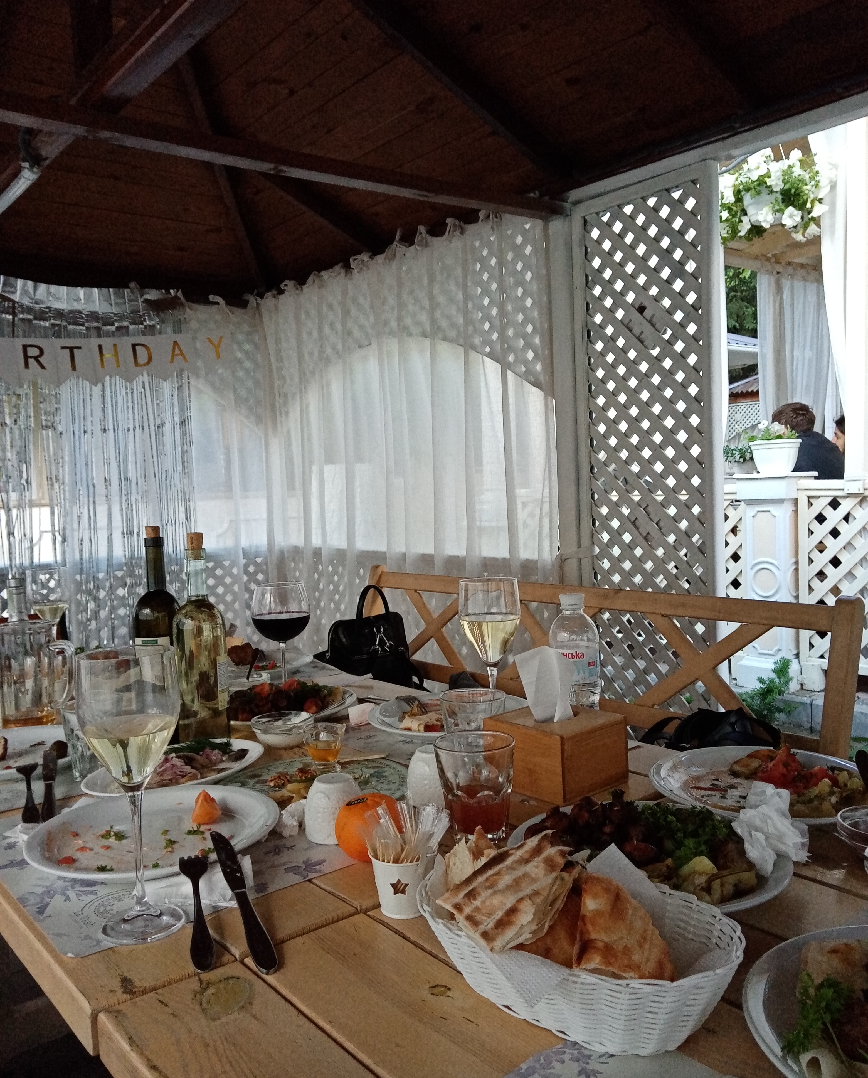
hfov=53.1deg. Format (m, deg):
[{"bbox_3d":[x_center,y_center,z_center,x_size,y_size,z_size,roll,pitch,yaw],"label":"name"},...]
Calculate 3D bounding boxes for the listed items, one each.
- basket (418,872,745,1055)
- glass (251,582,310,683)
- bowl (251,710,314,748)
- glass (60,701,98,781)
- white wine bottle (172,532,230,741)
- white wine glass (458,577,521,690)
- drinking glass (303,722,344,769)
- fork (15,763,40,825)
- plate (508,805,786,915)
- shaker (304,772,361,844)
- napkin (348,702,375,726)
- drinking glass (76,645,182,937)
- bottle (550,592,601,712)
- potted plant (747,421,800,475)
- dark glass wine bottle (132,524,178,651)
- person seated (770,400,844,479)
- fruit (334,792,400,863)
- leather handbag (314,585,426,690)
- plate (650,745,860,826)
[{"bbox_3d":[0.101,0.307,0.644,0.247,0.072,0.156,1,4,36],"label":"basket"},{"bbox_3d":[-0.265,0.180,1.530,0.102,0.200,0.102,-2,3,0],"label":"glass"},{"bbox_3d":[-0.217,0.273,1.242,0.089,0.038,0.089,-2,3,0],"label":"bowl"},{"bbox_3d":[-0.441,0.257,1.129,0.083,0.096,0.083,-4,4,-40],"label":"glass"},{"bbox_3d":[-0.362,0.152,1.345,0.082,0.323,0.082,-3,4,-11],"label":"white wine bottle"},{"bbox_3d":[0.079,0.171,1.173,0.083,0.227,0.083,-2,3,0],"label":"white wine glass"},{"bbox_3d":[-0.147,0.286,1.195,0.057,0.054,0.057,-3,4,-8],"label":"drinking glass"},{"bbox_3d":[-0.509,0.319,1.093,0.027,0.020,0.195,-4,9,-26],"label":"fork"},{"bbox_3d":[0.208,0.312,0.859,0.270,0.026,0.268,-2,4,0],"label":"plate"},{"bbox_3d":[-0.112,0.297,0.971,0.063,0.063,0.063,-3,4,-7],"label":"shaker"},{"bbox_3d":[-0.113,0.270,1.355,0.045,0.028,0.042,-4,4,-40],"label":"napkin"},{"bbox_3d":[-0.246,0.206,0.717,0.083,0.223,0.083,-4,4,-40],"label":"drinking glass"},{"bbox_3d":[0.186,0.178,1.155,0.066,0.209,0.066,-2,3,0],"label":"bottle"},{"bbox_3d":[1.484,-0.397,3.800,0.230,0.240,0.220,-1,4,21],"label":"potted plant"},{"bbox_3d":[-0.443,0.136,1.392,0.075,0.312,0.075,-2,3,-1],"label":"dark glass wine bottle"},{"bbox_3d":[1.750,-0.050,4.300,0.750,1.250,0.500,1,5,37],"label":"person seated"},{"bbox_3d":[-0.069,0.297,0.897,0.070,0.069,0.070,-2,4,-5],"label":"fruit"},{"bbox_3d":[-0.156,0.285,2.130,0.250,0.340,0.150,-5,5,-37],"label":"leather handbag"},{"bbox_3d":[0.366,0.274,0.958,0.250,0.025,0.250,-2,3,0],"label":"plate"}]

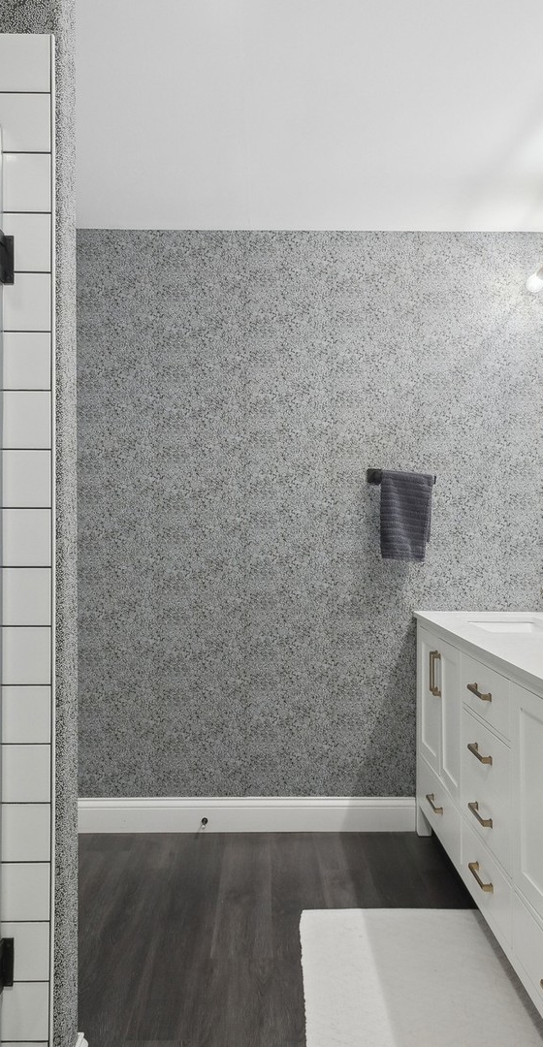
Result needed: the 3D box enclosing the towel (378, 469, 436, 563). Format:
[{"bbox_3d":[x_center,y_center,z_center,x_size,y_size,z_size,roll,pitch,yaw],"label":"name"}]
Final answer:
[{"bbox_3d":[0.526,-0.029,2.900,0.220,0.350,0.075,0,-1,0],"label":"towel"}]

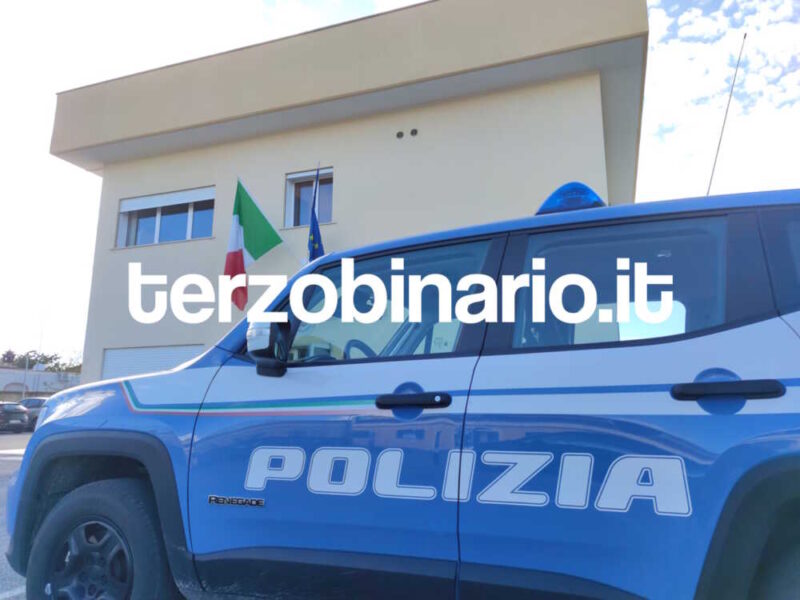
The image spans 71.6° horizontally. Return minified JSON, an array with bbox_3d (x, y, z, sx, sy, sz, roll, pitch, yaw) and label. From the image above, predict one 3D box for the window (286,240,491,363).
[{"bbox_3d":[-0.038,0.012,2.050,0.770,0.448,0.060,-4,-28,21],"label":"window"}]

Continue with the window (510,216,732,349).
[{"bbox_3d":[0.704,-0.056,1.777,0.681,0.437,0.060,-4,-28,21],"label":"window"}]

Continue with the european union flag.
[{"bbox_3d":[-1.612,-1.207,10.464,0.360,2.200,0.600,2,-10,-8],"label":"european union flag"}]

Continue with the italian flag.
[{"bbox_3d":[-2.882,-1.062,11.025,1.115,2.612,0.350,6,-13,-30],"label":"italian flag"}]

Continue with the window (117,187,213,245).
[{"bbox_3d":[-5.285,-1.830,12.617,2.780,1.240,0.200,-3,-11,21],"label":"window"}]

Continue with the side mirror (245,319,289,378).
[{"bbox_3d":[-0.478,0.170,2.009,0.120,0.215,0.190,-4,-12,21],"label":"side mirror"}]

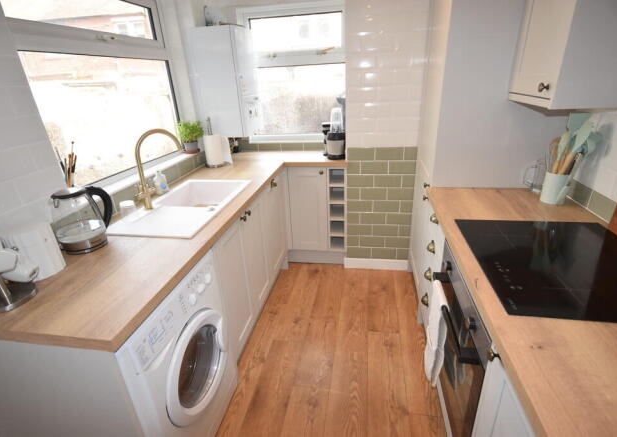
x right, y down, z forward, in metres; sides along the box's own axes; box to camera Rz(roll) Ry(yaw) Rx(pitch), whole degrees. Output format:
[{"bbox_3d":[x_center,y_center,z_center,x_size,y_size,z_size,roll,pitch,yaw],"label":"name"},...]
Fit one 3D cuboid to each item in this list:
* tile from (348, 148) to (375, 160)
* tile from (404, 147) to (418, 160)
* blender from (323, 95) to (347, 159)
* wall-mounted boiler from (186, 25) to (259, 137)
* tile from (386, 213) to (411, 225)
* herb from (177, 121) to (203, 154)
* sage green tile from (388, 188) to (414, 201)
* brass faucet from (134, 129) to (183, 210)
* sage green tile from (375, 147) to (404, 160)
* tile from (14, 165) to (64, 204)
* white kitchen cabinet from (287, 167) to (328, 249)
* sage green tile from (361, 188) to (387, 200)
[{"bbox_3d":[0.385,-0.468,2.402,0.200,0.100,0.009,1,24,10],"label":"tile"},{"bbox_3d":[0.727,-0.459,2.328,0.087,0.100,0.009,1,24,10],"label":"tile"},{"bbox_3d":[0.210,-0.639,2.447,0.150,0.384,0.148,2,24,10],"label":"blender"},{"bbox_3d":[-0.601,-1.004,2.473,0.340,0.700,0.385,1,24,10],"label":"wall-mounted boiler"},{"bbox_3d":[0.709,0.009,2.554,0.200,0.100,0.009,1,24,10],"label":"tile"},{"bbox_3d":[-0.896,-0.628,2.517,0.180,0.235,0.180,1,24,10],"label":"herb"},{"bbox_3d":[0.693,-0.179,2.458,0.192,0.100,0.009,1,24,10],"label":"sage green tile"},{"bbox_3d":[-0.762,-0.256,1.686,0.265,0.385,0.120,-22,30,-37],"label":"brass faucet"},{"bbox_3d":[0.575,-0.455,2.332,0.199,0.098,0.010,1,24,11],"label":"sage green tile"},{"bbox_3d":[-1.026,-0.127,1.253,0.009,0.099,0.186,1,24,10],"label":"tile"},{"bbox_3d":[0.034,-0.132,2.777,0.300,0.710,0.380,1,24,11],"label":"white kitchen cabinet"},{"bbox_3d":[0.500,-0.184,2.508,0.200,0.100,0.009,1,24,10],"label":"sage green tile"}]

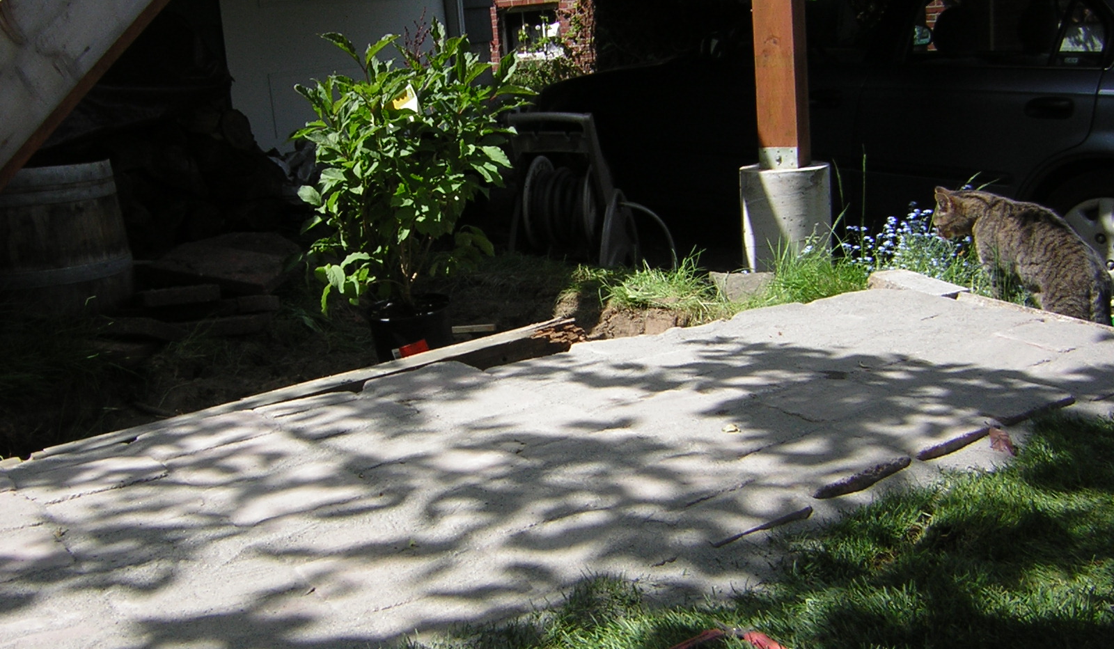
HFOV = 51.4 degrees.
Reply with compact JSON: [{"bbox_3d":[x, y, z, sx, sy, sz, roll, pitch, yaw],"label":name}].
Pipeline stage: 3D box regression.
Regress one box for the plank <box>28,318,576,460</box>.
[{"bbox_3d":[-0.543,0.186,3.018,1.527,0.095,0.097,-15,17,-35],"label":"plank"}]

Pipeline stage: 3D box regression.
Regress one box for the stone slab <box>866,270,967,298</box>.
[{"bbox_3d":[1.101,-0.103,3.506,0.120,0.050,0.330,-8,14,-14],"label":"stone slab"}]

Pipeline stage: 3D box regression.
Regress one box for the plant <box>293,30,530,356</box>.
[{"bbox_3d":[-0.369,-0.322,3.212,0.660,0.995,0.620,-6,14,-6],"label":"plant"}]

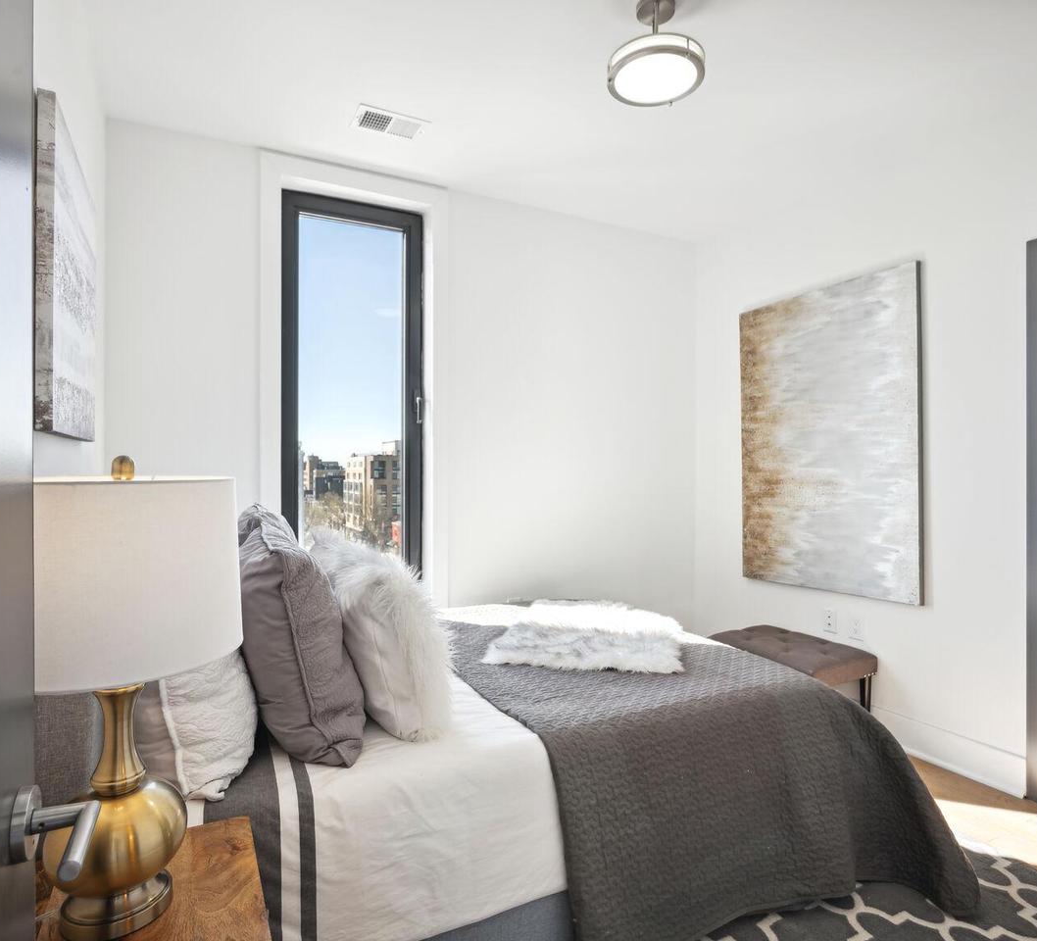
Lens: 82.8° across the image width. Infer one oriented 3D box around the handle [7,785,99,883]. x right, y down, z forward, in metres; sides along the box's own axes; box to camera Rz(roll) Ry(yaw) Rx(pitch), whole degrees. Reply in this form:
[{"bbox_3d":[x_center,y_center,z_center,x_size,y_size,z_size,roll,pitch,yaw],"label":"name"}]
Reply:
[{"bbox_3d":[-0.424,0.332,0.535,0.065,0.070,0.135,0,0,-28],"label":"handle"}]

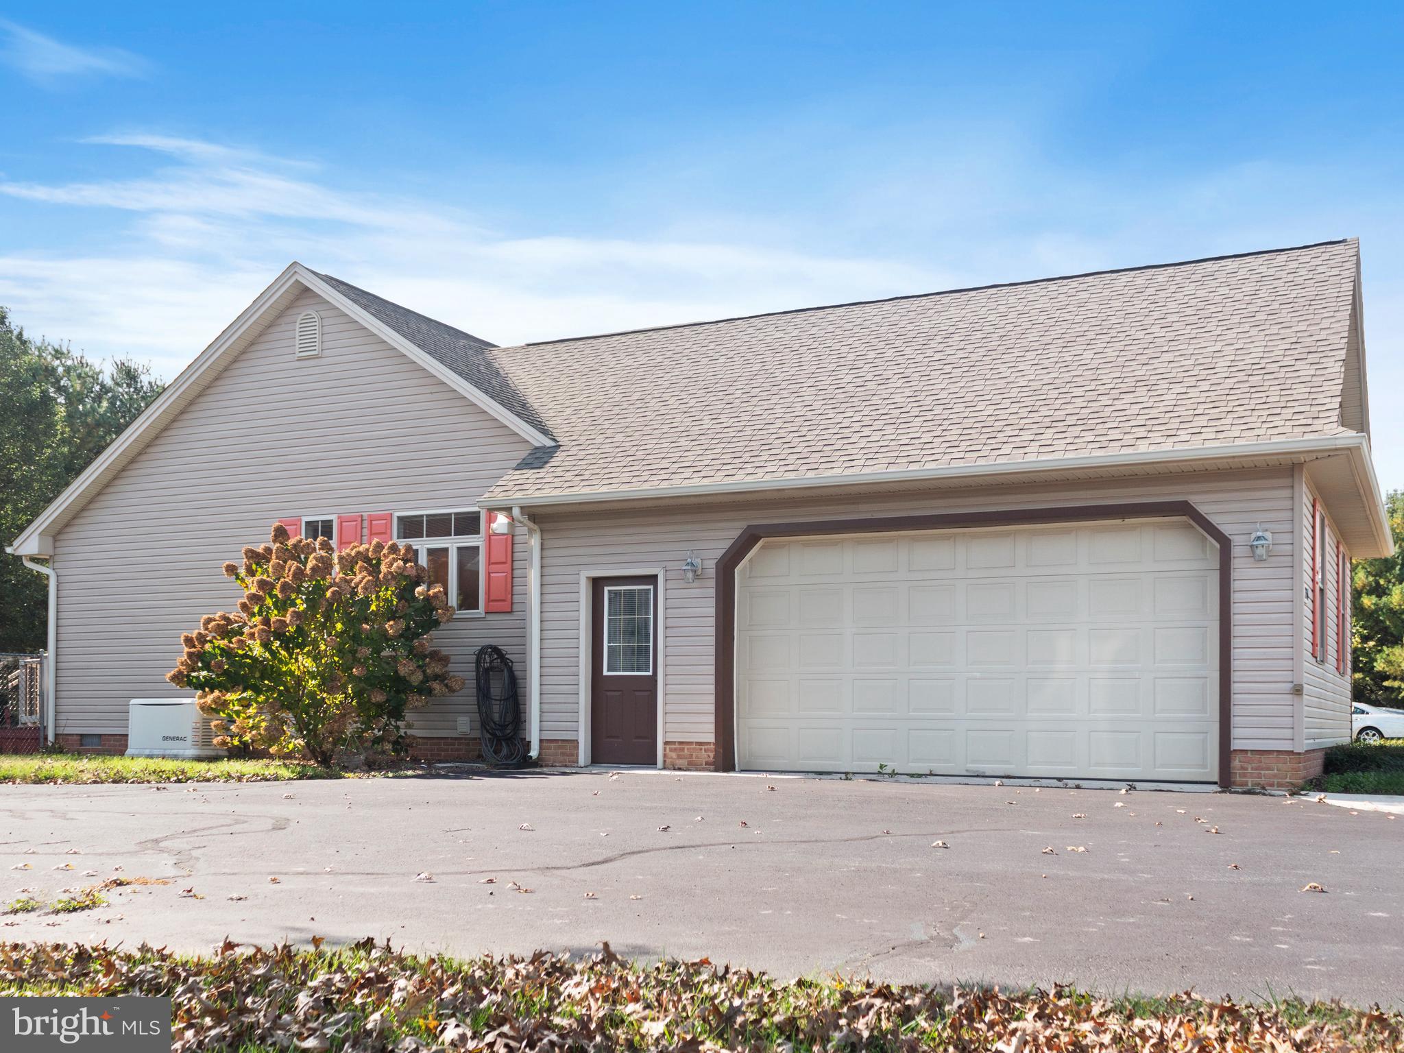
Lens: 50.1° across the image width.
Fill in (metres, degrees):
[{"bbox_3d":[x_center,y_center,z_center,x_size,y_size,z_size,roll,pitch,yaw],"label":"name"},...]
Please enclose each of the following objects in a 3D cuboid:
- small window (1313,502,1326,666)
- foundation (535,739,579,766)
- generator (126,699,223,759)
[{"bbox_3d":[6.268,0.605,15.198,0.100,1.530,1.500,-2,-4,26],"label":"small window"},{"bbox_3d":[-1.557,2.493,16.610,0.568,0.290,0.200,-2,-4,26],"label":"foundation"},{"bbox_3d":[-6.682,2.577,19.108,1.200,0.750,0.630,-2,-4,26],"label":"generator"}]

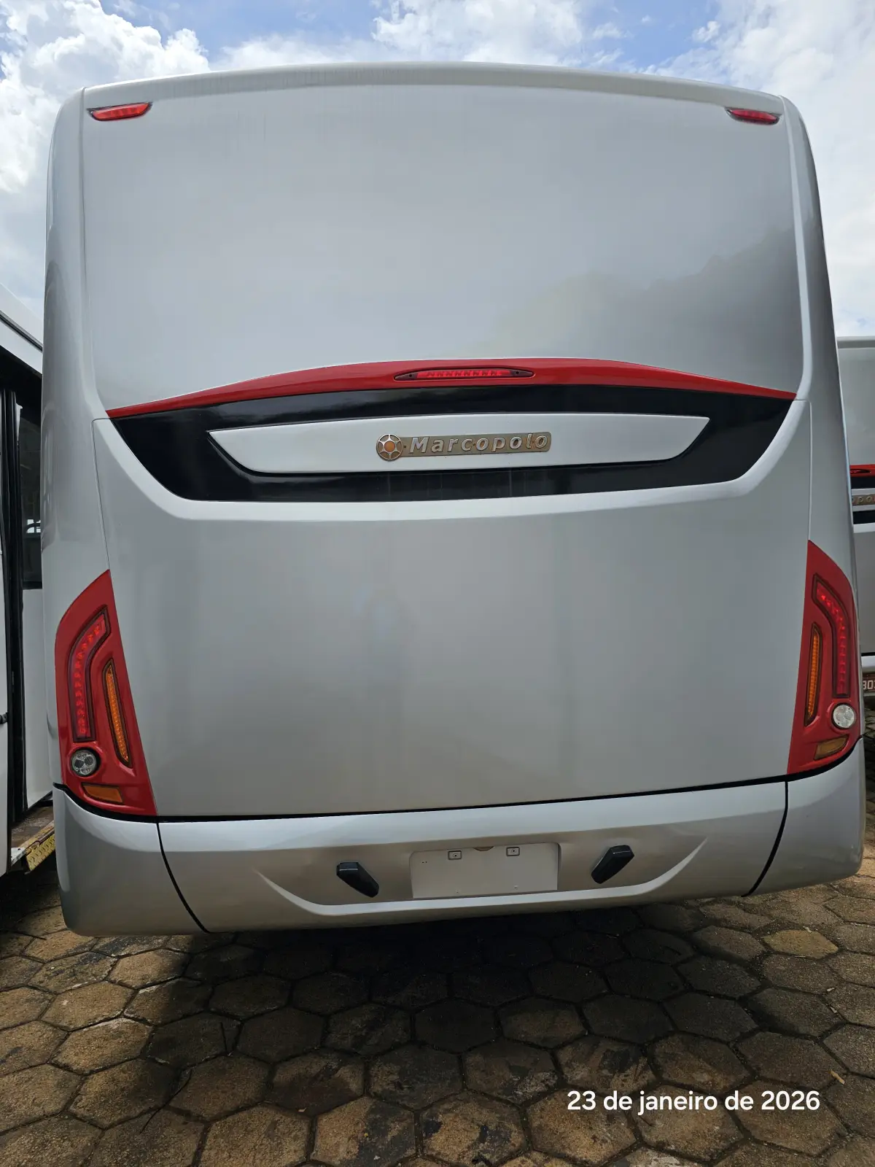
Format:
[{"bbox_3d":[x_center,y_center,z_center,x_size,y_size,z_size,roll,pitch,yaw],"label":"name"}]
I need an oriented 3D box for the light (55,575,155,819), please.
[{"bbox_3d":[-0.951,0.307,2.193,0.300,0.690,0.120,-3,-1,7],"label":"light"}]

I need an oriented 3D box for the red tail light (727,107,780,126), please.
[{"bbox_3d":[0.979,-1.442,2.405,0.195,0.044,0.050,-2,-1,-13],"label":"red tail light"}]

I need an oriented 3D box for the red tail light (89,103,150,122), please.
[{"bbox_3d":[-0.922,-1.360,2.247,0.195,0.044,0.050,-3,-1,3],"label":"red tail light"}]

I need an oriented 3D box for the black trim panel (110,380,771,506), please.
[{"bbox_3d":[0.082,-0.392,2.208,2.020,0.335,0.120,-2,-1,-5],"label":"black trim panel"}]

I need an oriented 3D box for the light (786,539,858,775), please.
[{"bbox_3d":[1.160,0.216,2.369,0.300,0.690,0.120,-2,-1,-17],"label":"light"}]

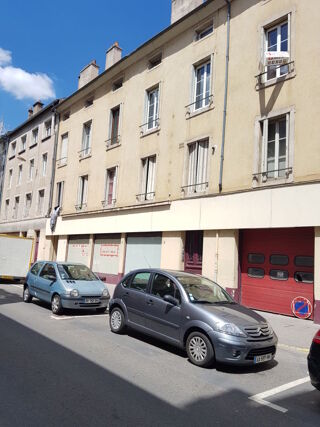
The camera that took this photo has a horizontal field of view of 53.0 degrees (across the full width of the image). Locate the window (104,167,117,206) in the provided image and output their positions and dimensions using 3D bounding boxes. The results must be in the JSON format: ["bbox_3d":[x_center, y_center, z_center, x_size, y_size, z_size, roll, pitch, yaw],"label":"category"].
[{"bbox_3d":[-2.693,-1.536,18.292,0.200,2.190,1.080,11,-11,-41],"label":"window"}]

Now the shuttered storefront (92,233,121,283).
[{"bbox_3d":[-2.987,2.472,17.936,0.197,2.620,2.955,11,-11,-41],"label":"shuttered storefront"}]

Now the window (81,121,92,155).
[{"bbox_3d":[-4.830,-4.931,21.418,0.200,2.400,1.050,11,-11,-41],"label":"window"}]

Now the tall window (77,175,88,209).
[{"bbox_3d":[-5.023,-1.376,21.074,0.197,2.197,1.280,11,-11,-41],"label":"tall window"}]

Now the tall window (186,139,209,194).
[{"bbox_3d":[1.622,-1.979,13.595,0.197,2.236,1.271,11,-11,-41],"label":"tall window"}]

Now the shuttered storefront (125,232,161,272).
[{"bbox_3d":[-0.870,2.266,15.557,0.197,2.610,2.935,11,-11,-41],"label":"shuttered storefront"}]

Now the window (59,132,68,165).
[{"bbox_3d":[-7.265,-4.823,24.390,0.197,2.463,1.280,11,-11,-41],"label":"window"}]

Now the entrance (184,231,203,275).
[{"bbox_3d":[1.398,2.058,13.200,0.197,2.630,1.152,11,-11,-41],"label":"entrance"}]

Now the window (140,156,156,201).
[{"bbox_3d":[-0.574,-1.765,16.063,0.197,2.187,1.251,11,-11,-41],"label":"window"}]

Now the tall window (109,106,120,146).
[{"bbox_3d":[-2.627,-5.147,19.018,0.200,2.400,1.020,11,-11,-41],"label":"tall window"}]

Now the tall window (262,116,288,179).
[{"bbox_3d":[4.002,-2.213,11.004,0.200,2.190,1.040,11,-11,-41],"label":"tall window"}]

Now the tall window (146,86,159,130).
[{"bbox_3d":[-0.376,-5.378,16.568,0.200,2.380,1.050,11,-11,-41],"label":"tall window"}]

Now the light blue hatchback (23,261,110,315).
[{"bbox_3d":[-2.969,2.258,10.211,1.640,1.420,3.430,11,-11,-40],"label":"light blue hatchback"}]

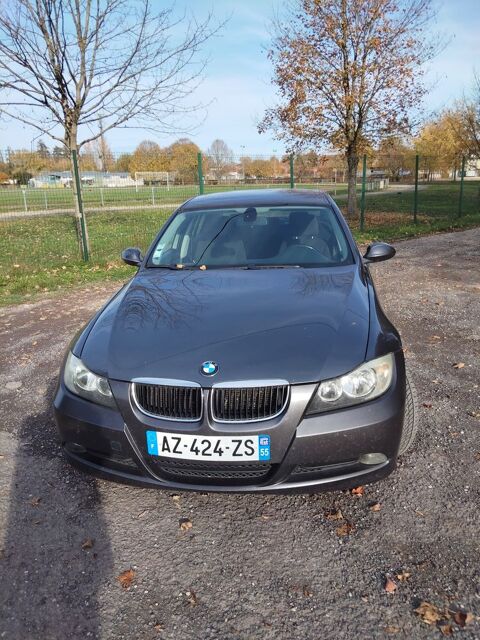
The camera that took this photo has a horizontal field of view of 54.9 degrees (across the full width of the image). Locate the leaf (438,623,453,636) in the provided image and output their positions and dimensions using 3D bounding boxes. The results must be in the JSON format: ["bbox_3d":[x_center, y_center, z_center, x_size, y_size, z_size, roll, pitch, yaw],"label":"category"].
[{"bbox_3d":[0.700,1.054,1.574,0.047,0.022,0.048,-3,17,0],"label":"leaf"}]

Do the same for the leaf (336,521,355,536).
[{"bbox_3d":[0.467,0.922,2.045,0.082,0.025,0.080,-3,17,0],"label":"leaf"}]

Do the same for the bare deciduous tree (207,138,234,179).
[{"bbox_3d":[-5.625,-44.721,130.000,7.800,13.000,7.800,-3,17,0],"label":"bare deciduous tree"}]

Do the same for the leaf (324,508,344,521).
[{"bbox_3d":[0.436,0.898,2.133,0.090,0.025,0.060,-3,17,0],"label":"leaf"}]

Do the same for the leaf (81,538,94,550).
[{"bbox_3d":[-0.669,0.985,2.028,0.060,0.020,0.060,-2,17,0],"label":"leaf"}]

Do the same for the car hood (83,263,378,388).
[{"bbox_3d":[-0.044,-0.038,2.512,1.520,0.270,1.380,0,17,8],"label":"car hood"}]

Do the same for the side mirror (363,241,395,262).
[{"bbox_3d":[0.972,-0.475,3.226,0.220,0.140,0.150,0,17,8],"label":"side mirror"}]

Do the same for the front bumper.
[{"bbox_3d":[-0.102,0.484,2.120,1.770,0.530,0.500,0,17,8],"label":"front bumper"}]

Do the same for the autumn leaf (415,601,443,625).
[{"bbox_3d":[0.666,1.034,1.633,0.100,0.030,0.088,3,18,19],"label":"autumn leaf"}]

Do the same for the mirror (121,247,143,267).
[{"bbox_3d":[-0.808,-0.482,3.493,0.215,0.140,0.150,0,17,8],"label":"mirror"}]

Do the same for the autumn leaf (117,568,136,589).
[{"bbox_3d":[-0.452,1.029,1.839,0.088,0.025,0.075,-10,18,-24],"label":"autumn leaf"}]

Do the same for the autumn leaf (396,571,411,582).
[{"bbox_3d":[0.636,0.998,1.799,0.052,0.020,0.050,-2,17,0],"label":"autumn leaf"}]

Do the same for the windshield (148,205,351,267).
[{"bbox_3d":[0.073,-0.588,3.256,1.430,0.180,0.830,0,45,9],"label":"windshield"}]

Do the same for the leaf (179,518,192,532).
[{"bbox_3d":[-0.249,0.940,2.115,0.058,0.022,0.070,-2,17,0],"label":"leaf"}]

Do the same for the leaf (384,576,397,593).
[{"bbox_3d":[0.571,1.003,1.753,0.043,0.028,0.058,-3,17,0],"label":"leaf"}]

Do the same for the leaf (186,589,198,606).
[{"bbox_3d":[-0.179,1.049,1.746,0.047,0.020,0.070,-2,17,0],"label":"leaf"}]

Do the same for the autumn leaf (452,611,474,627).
[{"bbox_3d":[0.776,1.037,1.605,0.075,0.030,0.050,-3,17,0],"label":"autumn leaf"}]

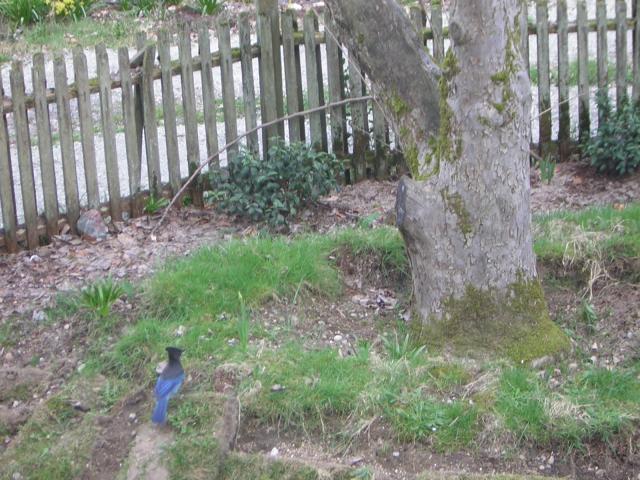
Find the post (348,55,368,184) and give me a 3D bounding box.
[{"bbox_3d":[0.199,-0.734,10.198,0.070,0.879,0.030,2,14,17],"label":"post"}]

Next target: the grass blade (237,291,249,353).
[{"bbox_3d":[-0.287,0.306,7.400,0.040,0.220,0.035,-3,13,0],"label":"grass blade"}]

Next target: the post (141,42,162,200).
[{"bbox_3d":[-0.877,-0.590,10.416,0.062,0.871,0.030,-17,22,-37],"label":"post"}]

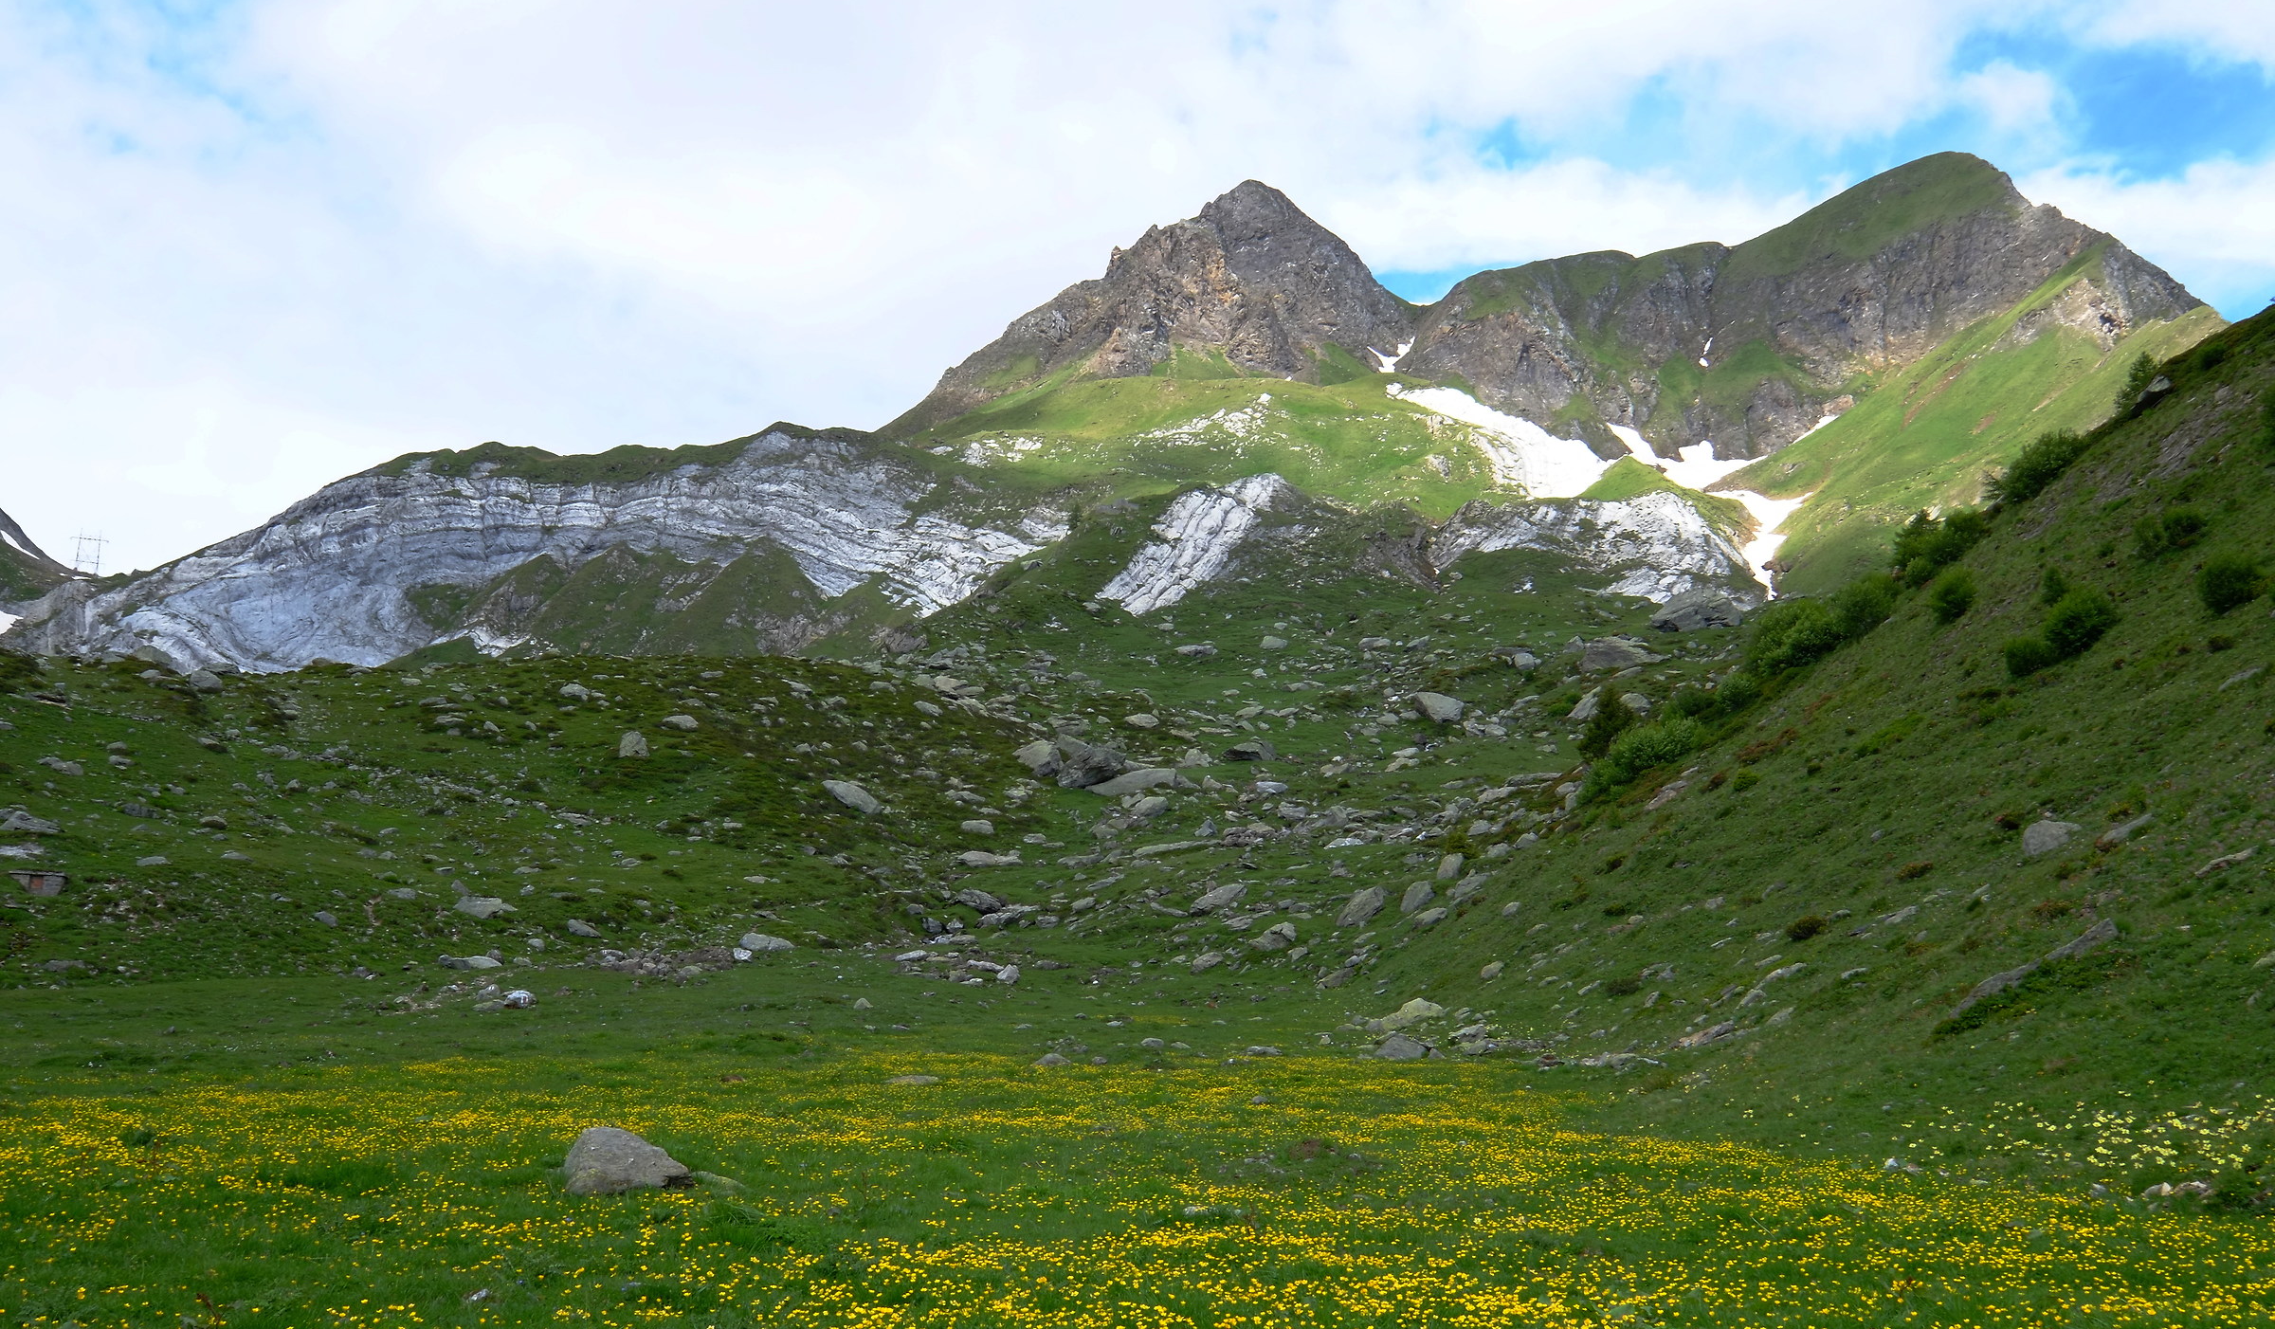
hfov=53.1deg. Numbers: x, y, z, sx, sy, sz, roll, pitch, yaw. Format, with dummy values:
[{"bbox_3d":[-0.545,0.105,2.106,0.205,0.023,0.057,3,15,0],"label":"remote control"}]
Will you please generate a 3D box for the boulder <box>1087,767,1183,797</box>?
[{"bbox_3d":[-0.143,6.341,122.000,5.147,1.540,3.603,0,-7,0],"label":"boulder"}]

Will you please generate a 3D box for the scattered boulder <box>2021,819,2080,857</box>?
[{"bbox_3d":[15.666,2.972,39.000,0.935,0.576,0.754,2,-7,0],"label":"scattered boulder"}]

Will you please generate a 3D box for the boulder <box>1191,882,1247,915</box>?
[{"bbox_3d":[2.845,8.221,80.000,1.861,1.069,1.500,2,-7,0],"label":"boulder"}]

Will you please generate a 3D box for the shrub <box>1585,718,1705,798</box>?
[{"bbox_3d":[20.630,3.739,92.000,4.816,3.142,3.371,-2,-7,13],"label":"shrub"}]

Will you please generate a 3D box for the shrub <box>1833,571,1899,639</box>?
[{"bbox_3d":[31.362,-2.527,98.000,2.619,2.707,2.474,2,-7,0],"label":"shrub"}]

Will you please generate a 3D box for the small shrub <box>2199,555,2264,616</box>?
[{"bbox_3d":[24.050,-1.739,50.000,1.266,1.272,1.196,2,-7,0],"label":"small shrub"}]

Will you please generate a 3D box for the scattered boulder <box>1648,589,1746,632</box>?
[{"bbox_3d":[55.375,-5.364,225.000,9.669,4.397,7.252,-2,-7,14],"label":"scattered boulder"}]

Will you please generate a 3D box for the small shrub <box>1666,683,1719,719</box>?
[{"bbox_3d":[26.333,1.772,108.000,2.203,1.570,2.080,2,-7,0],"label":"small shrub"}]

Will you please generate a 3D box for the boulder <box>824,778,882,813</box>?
[{"bbox_3d":[-13.543,6.289,108.000,2.869,1.524,2.152,1,-7,-7],"label":"boulder"}]

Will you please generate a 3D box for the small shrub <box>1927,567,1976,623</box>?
[{"bbox_3d":[25.793,-2.195,72.000,1.575,1.801,1.496,-3,-8,20],"label":"small shrub"}]

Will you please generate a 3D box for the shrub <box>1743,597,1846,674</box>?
[{"bbox_3d":[29.742,-1.288,103.000,4.057,3.144,3.832,2,-7,0],"label":"shrub"}]

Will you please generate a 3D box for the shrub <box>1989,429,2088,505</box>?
[{"bbox_3d":[38.791,-8.501,98.000,3.860,2.991,3.646,2,-7,0],"label":"shrub"}]

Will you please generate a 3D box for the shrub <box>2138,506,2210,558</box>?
[{"bbox_3d":[27.792,-3.552,61.000,1.759,1.286,1.661,2,-7,0],"label":"shrub"}]

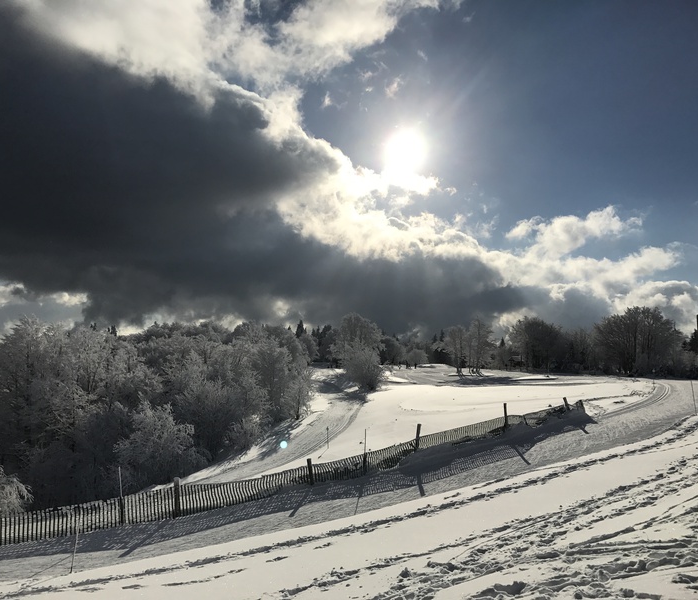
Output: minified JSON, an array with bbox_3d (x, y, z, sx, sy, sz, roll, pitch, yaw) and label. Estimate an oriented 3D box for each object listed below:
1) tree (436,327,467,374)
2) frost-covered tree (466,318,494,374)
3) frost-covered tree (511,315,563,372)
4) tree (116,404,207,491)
[{"bbox_3d":[18.873,9.118,118.000,5.471,8.571,5.471,0,-5,0],"label":"tree"},{"bbox_3d":[23.797,8.525,118.000,5.106,10.303,5.361,0,-5,0],"label":"frost-covered tree"},{"bbox_3d":[39.407,9.247,136.000,11.349,11.559,11.349,0,-5,0],"label":"frost-covered tree"},{"bbox_3d":[-9.176,7.180,31.500,4.347,4.250,4.347,0,-5,0],"label":"tree"}]

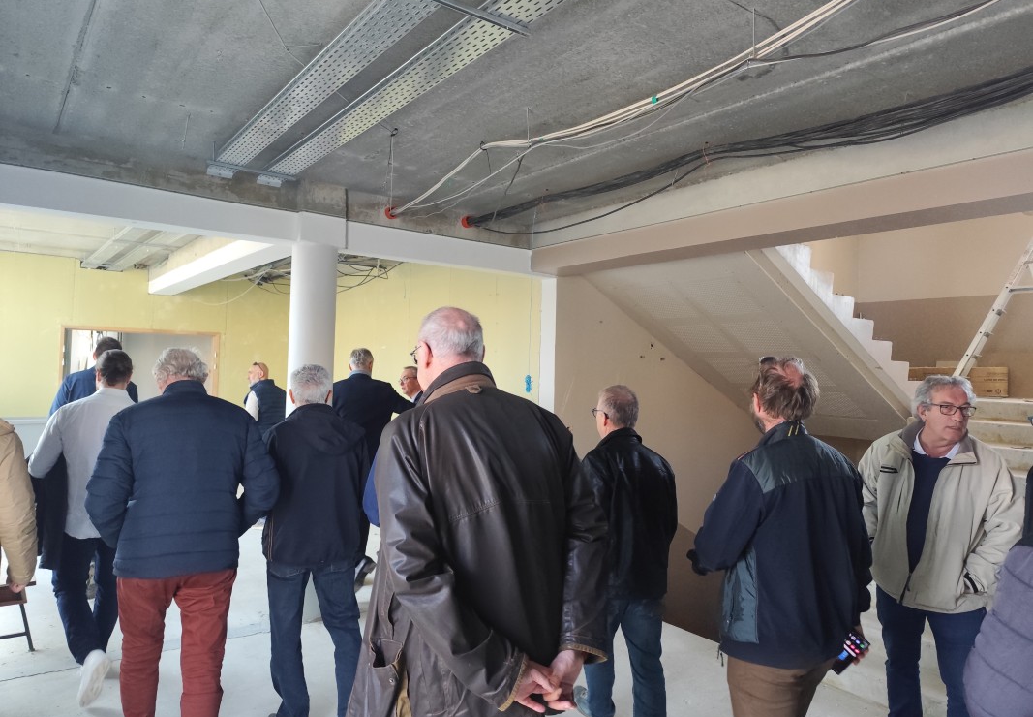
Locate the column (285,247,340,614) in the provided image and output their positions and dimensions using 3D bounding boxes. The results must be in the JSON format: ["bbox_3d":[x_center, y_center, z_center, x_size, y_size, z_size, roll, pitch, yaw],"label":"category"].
[{"bbox_3d":[-1.413,0.485,4.667,0.302,2.501,0.302,2,-1,-37],"label":"column"}]

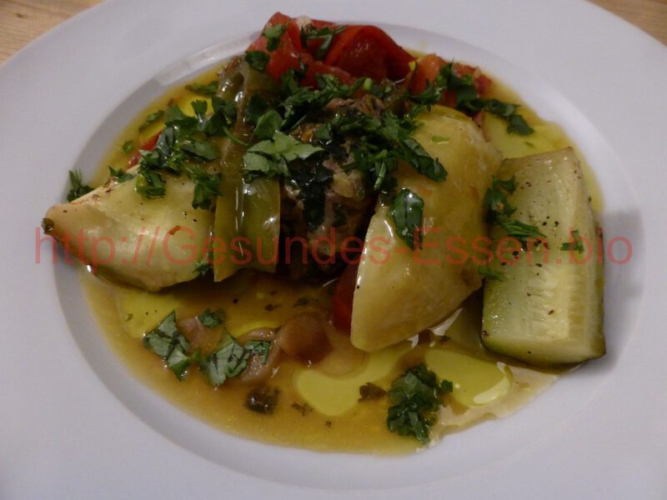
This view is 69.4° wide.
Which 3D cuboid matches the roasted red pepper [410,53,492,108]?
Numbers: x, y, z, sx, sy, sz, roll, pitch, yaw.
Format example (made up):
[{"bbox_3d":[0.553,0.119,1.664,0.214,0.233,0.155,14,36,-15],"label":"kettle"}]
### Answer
[{"bbox_3d":[0.052,-0.076,0.216,0.037,0.016,0.023,15,58,10],"label":"roasted red pepper"}]

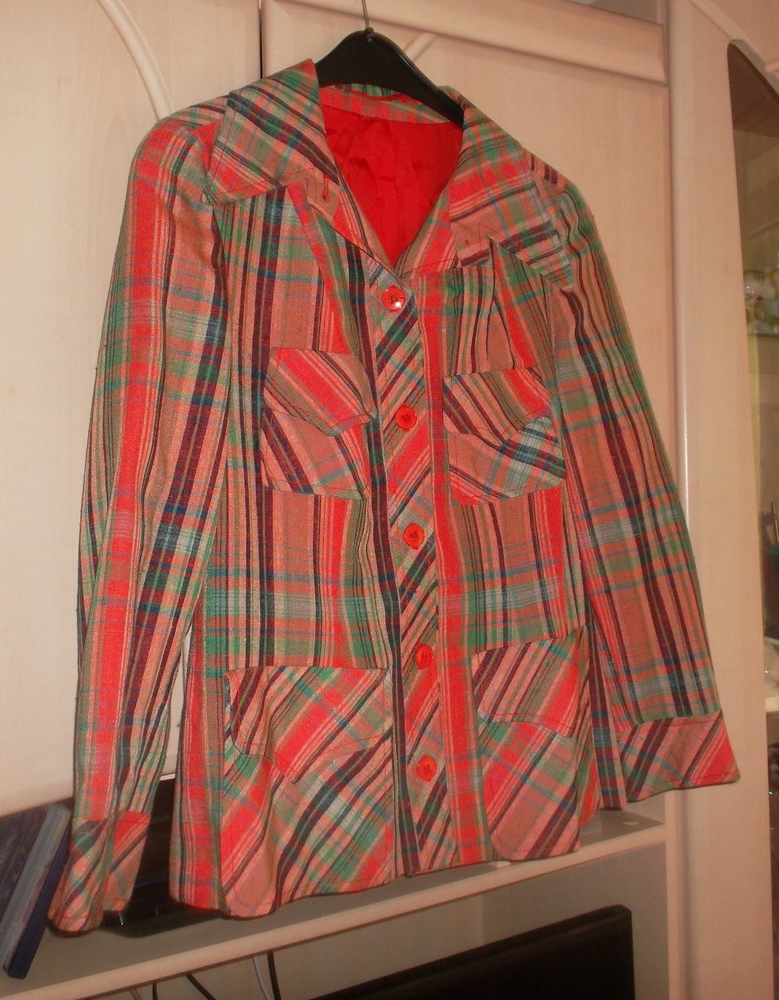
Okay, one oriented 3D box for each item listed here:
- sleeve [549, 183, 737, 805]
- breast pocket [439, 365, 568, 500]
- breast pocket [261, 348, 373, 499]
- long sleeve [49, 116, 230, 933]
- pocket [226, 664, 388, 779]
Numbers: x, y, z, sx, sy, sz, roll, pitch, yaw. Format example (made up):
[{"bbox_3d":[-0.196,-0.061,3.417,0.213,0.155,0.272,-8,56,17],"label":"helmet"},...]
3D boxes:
[{"bbox_3d":[0.237,-0.005,1.024,0.128,0.565,0.080,-15,8,-30],"label":"sleeve"},{"bbox_3d":[0.096,-0.054,0.906,0.113,0.113,0.020,-2,1,-29],"label":"breast pocket"},{"bbox_3d":[-0.055,-0.058,0.815,0.095,0.113,0.020,-2,1,-34],"label":"breast pocket"},{"bbox_3d":[-0.177,0.017,0.768,0.105,0.565,0.105,5,-3,-31],"label":"long sleeve"},{"bbox_3d":[-0.061,0.166,0.811,0.130,0.087,0.022,1,-1,-30],"label":"pocket"}]

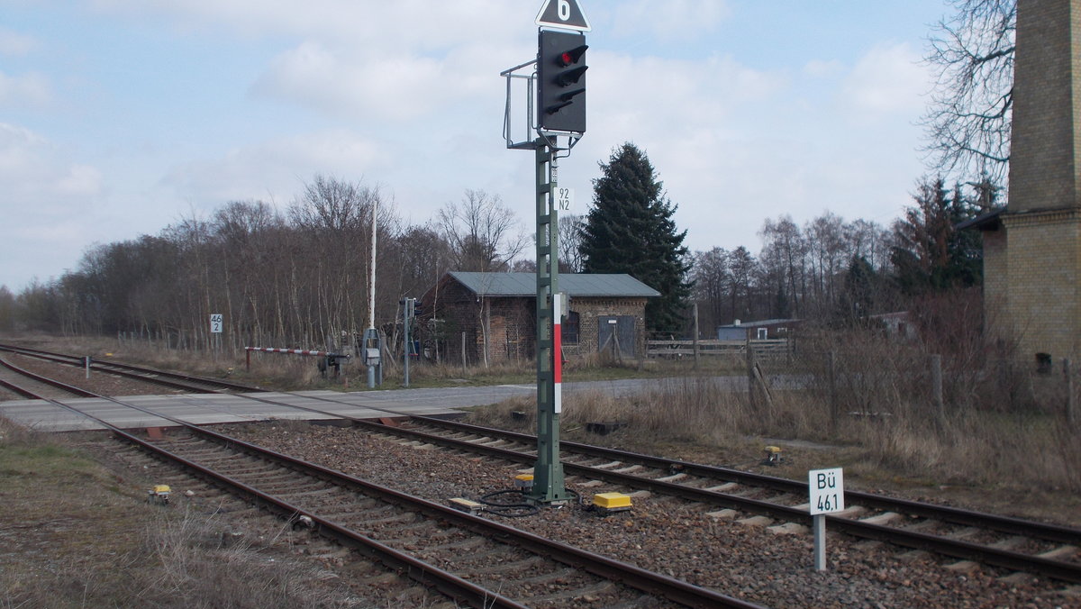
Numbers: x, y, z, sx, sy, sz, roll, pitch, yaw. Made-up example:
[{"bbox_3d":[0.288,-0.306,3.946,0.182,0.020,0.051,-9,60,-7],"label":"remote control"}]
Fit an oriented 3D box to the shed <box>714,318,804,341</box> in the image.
[{"bbox_3d":[14.749,2.116,81.463,4.900,2.400,2.900,0,-1,-30],"label":"shed"}]

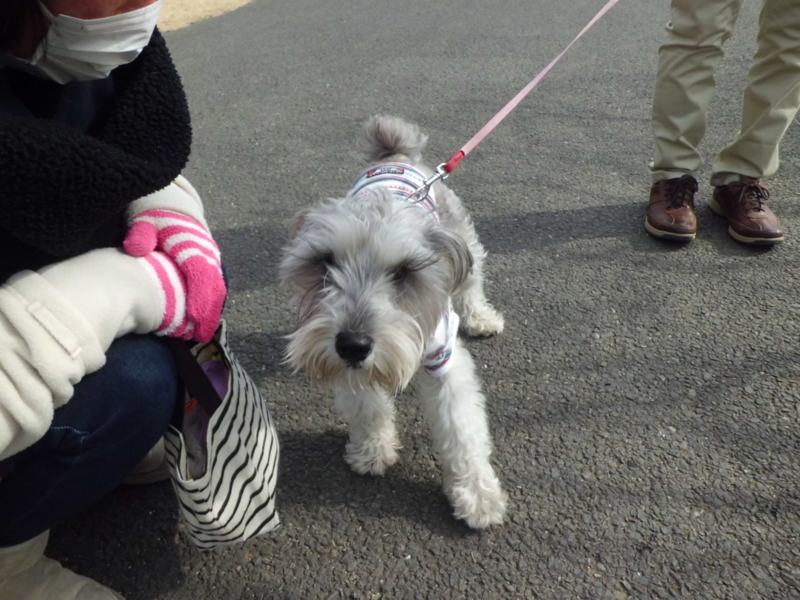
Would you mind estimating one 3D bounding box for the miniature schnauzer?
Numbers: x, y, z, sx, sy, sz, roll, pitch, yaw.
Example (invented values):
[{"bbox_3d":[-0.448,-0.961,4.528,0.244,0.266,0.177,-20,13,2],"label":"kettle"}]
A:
[{"bbox_3d":[0.025,-0.012,0.875,0.250,0.420,0.550,4,33,6],"label":"miniature schnauzer"}]

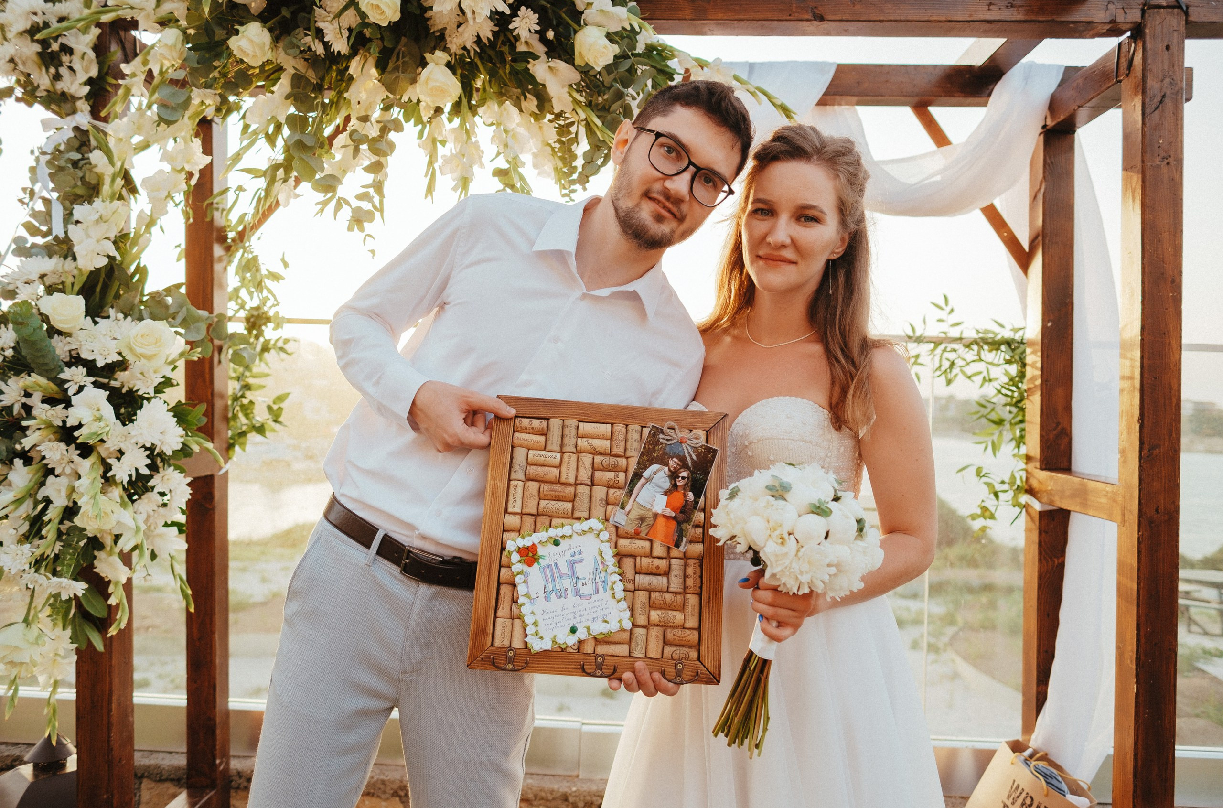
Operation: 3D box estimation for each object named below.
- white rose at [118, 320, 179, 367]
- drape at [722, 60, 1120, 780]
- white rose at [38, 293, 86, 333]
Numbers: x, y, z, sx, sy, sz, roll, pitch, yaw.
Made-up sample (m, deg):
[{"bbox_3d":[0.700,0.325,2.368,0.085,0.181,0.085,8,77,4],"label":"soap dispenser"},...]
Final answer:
[{"bbox_3d":[-0.806,-0.106,1.420,0.104,0.082,0.080,0,-9,-24],"label":"white rose"},{"bbox_3d":[0.827,0.054,2.250,1.100,1.990,0.400,0,1,5],"label":"drape"},{"bbox_3d":[-0.985,-0.163,1.460,0.087,0.067,0.075,0,-14,-24],"label":"white rose"}]

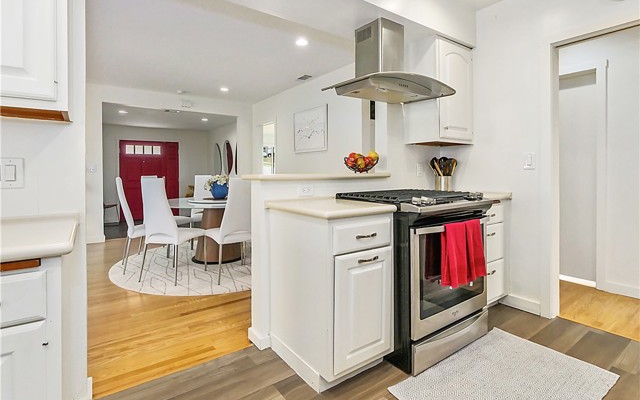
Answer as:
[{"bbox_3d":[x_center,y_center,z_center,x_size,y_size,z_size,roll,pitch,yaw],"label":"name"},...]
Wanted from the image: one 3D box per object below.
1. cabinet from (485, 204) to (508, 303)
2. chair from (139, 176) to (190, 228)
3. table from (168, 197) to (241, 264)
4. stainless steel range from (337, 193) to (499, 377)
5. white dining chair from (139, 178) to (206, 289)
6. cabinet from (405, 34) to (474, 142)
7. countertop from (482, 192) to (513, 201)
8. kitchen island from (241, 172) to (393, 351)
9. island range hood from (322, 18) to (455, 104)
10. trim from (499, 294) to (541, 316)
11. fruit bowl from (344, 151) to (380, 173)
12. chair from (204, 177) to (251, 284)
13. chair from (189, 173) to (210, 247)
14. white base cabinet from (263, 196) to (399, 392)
[{"bbox_3d":[1.125,0.407,2.458,0.540,0.875,0.580,-3,5,-36],"label":"cabinet"},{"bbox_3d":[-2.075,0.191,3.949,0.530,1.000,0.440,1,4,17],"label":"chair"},{"bbox_3d":[-1.297,0.347,3.740,1.360,0.740,1.360,0,4,0],"label":"table"},{"bbox_3d":[0.622,0.422,2.038,0.770,0.930,0.700,-3,5,-36],"label":"stainless steel range"},{"bbox_3d":[-1.505,0.283,3.021,0.440,1.000,0.530,1,4,16],"label":"white dining chair"},{"bbox_3d":[1.076,-0.913,2.657,0.561,0.816,0.311,-3,5,-36],"label":"cabinet"},{"bbox_3d":[1.133,-0.049,2.448,0.550,0.042,0.610,-3,5,-36],"label":"countertop"},{"bbox_3d":[0.031,0.337,2.204,1.160,1.067,0.310,-3,5,-36],"label":"kitchen island"},{"bbox_3d":[0.512,-1.015,2.091,0.806,0.510,0.530,-3,5,-36],"label":"island range hood"},{"bbox_3d":[1.620,0.840,2.409,0.016,0.097,0.316,-3,5,-36],"label":"trim"},{"bbox_3d":[0.347,-0.317,2.468,0.281,0.184,0.265,0,4,0],"label":"fruit bowl"},{"bbox_3d":[-0.926,0.288,3.172,0.459,1.040,0.571,-2,4,-33],"label":"chair"},{"bbox_3d":[-1.703,0.152,4.447,0.459,1.040,0.571,-2,4,-33],"label":"chair"},{"bbox_3d":[0.056,0.490,1.790,0.490,0.933,0.622,-3,5,-36],"label":"white base cabinet"}]

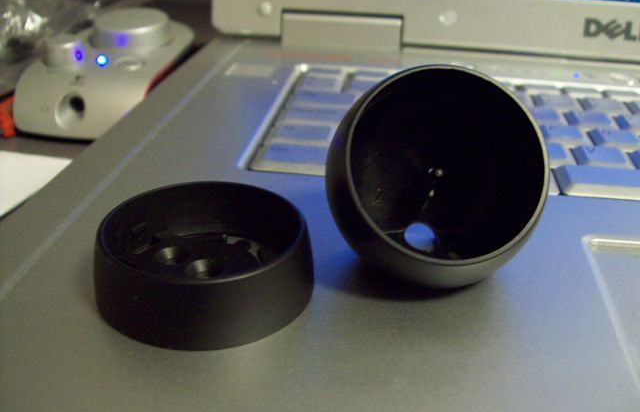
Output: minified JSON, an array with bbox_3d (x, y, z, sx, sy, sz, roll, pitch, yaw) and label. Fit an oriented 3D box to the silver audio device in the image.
[{"bbox_3d":[-0.109,-0.075,0.350,0.060,0.037,0.124,7,29,7],"label":"silver audio device"}]

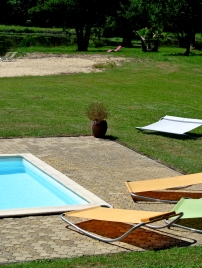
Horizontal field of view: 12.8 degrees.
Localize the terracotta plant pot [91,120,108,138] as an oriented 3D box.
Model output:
[{"bbox_3d":[-0.025,-0.136,25.363,0.434,0.459,0.434,2,10,0],"label":"terracotta plant pot"}]

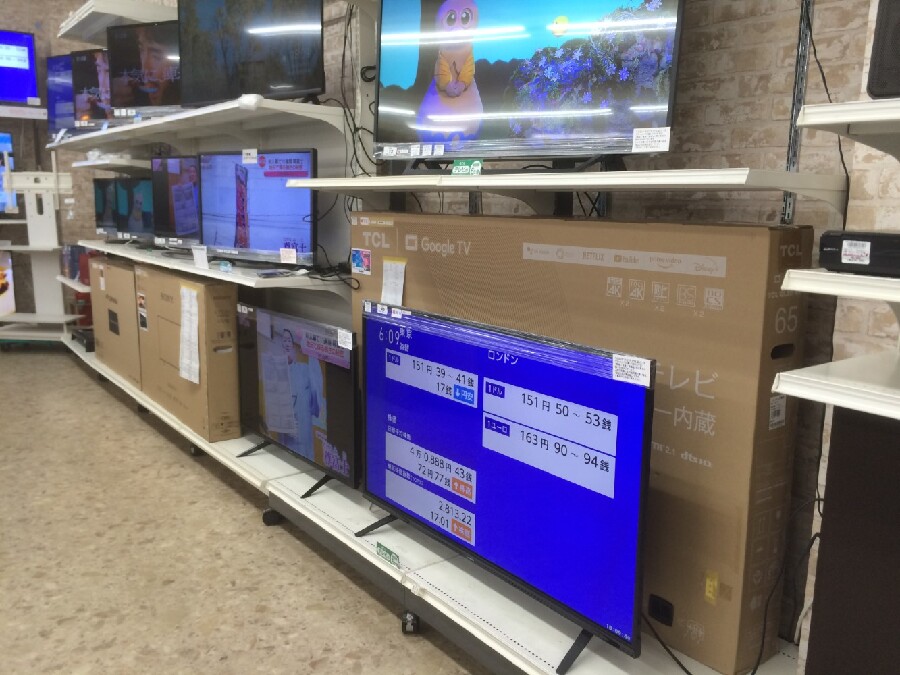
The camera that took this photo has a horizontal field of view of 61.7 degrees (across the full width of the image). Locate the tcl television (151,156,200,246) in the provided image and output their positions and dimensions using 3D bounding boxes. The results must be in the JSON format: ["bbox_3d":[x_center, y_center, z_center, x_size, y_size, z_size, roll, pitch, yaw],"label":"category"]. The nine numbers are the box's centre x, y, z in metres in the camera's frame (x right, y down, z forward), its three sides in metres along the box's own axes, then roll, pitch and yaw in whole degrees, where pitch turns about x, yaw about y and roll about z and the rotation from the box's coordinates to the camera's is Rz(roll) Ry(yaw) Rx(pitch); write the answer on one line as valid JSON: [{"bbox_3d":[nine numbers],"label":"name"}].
[{"bbox_3d":[-1.399,-0.701,3.898,0.085,0.425,0.710,-7,13,-38],"label":"tcl television"}]

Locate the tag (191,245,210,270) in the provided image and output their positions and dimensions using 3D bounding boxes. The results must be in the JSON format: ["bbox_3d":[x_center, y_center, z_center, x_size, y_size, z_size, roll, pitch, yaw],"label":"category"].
[{"bbox_3d":[-1.046,-0.340,3.176,0.080,0.105,0.030,7,12,30],"label":"tag"}]

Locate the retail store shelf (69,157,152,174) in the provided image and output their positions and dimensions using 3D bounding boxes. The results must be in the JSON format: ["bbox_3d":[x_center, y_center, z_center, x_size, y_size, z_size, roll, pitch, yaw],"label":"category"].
[{"bbox_3d":[-2.337,-1.178,5.194,0.270,0.050,0.890,-7,13,-38],"label":"retail store shelf"}]

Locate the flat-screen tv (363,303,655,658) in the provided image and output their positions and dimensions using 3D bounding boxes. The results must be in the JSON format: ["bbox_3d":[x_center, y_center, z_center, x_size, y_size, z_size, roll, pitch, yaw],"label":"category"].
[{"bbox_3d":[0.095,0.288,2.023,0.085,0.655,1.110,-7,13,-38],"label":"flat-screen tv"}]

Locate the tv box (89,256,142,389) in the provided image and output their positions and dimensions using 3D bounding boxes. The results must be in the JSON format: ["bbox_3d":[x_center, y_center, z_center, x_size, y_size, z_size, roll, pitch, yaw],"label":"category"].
[{"bbox_3d":[-1.934,-0.112,4.497,0.137,0.645,1.070,-7,13,-36],"label":"tv box"}]

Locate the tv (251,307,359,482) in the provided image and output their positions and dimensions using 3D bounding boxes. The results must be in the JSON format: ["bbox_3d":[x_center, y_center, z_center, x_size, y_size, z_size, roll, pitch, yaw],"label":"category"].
[{"bbox_3d":[-0.574,0.174,2.846,0.085,0.530,0.920,-7,13,-38],"label":"tv"}]

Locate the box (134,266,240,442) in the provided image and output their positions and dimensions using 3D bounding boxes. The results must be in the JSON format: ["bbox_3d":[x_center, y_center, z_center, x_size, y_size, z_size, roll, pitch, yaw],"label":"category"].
[{"bbox_3d":[-1.294,0.032,3.647,0.137,0.681,1.030,-7,13,-36],"label":"box"}]

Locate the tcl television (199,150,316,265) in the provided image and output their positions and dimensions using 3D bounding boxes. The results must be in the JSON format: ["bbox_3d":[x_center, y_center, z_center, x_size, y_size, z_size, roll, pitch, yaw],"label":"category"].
[{"bbox_3d":[-0.762,-0.527,3.047,0.727,0.430,0.085,9,13,38],"label":"tcl television"}]

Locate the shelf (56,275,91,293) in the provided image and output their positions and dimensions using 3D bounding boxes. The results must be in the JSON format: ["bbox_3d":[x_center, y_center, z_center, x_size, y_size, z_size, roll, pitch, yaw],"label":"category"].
[{"bbox_3d":[-2.425,-0.387,5.274,0.440,0.035,0.890,-7,13,-37],"label":"shelf"}]

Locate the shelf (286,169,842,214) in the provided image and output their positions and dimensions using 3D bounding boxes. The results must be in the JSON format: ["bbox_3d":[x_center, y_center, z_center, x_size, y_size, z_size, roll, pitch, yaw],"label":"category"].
[{"bbox_3d":[0.118,-0.408,2.129,0.390,0.085,1.785,-7,13,-38],"label":"shelf"}]

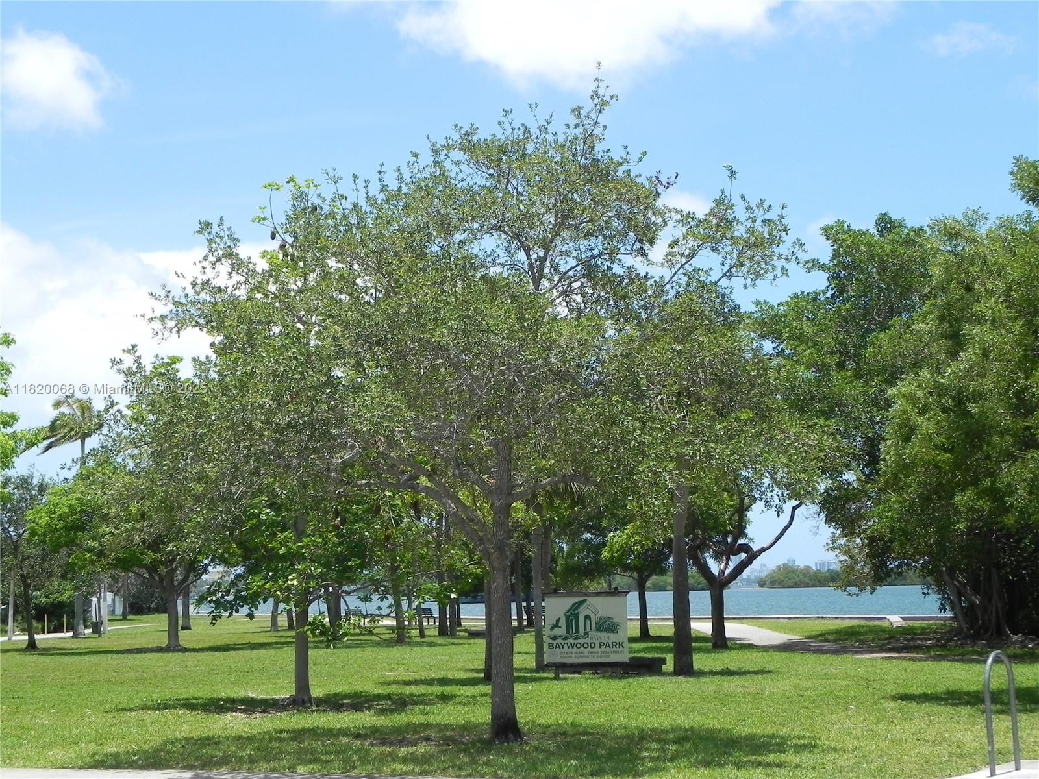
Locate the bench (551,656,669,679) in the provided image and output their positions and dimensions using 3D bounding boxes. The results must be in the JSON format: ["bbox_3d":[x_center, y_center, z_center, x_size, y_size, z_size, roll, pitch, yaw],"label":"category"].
[{"bbox_3d":[1.718,5.398,33.800,2.220,0.420,0.450,-1,-6,0],"label":"bench"}]

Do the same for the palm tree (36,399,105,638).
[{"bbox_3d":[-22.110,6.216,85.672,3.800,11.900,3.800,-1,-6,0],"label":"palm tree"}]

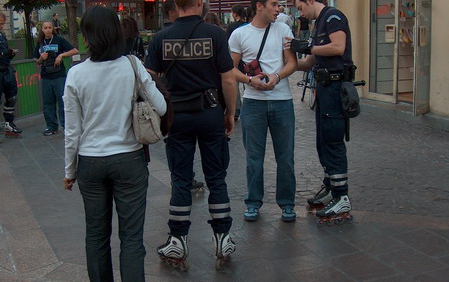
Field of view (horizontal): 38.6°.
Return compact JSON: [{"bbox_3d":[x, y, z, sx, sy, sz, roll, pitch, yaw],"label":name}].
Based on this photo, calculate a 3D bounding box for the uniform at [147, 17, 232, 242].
[{"bbox_3d":[-0.215,-0.073,4.051,0.570,1.438,0.360,0,11,6],"label":"uniform"}]

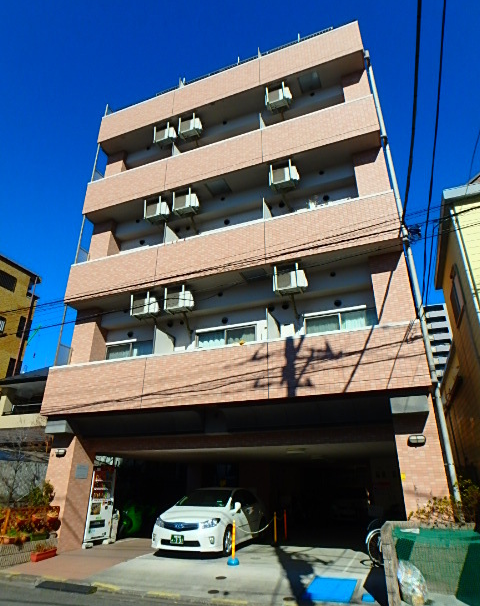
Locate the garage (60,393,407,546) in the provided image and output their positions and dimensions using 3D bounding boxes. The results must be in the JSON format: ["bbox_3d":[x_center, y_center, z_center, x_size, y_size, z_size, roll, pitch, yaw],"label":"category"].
[{"bbox_3d":[0.740,5.554,11.906,8.217,2.954,7.854,-9,-26,19],"label":"garage"}]

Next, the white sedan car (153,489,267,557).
[{"bbox_3d":[-0.645,5.980,10.900,1.790,1.490,4.580,-8,-26,18],"label":"white sedan car"}]

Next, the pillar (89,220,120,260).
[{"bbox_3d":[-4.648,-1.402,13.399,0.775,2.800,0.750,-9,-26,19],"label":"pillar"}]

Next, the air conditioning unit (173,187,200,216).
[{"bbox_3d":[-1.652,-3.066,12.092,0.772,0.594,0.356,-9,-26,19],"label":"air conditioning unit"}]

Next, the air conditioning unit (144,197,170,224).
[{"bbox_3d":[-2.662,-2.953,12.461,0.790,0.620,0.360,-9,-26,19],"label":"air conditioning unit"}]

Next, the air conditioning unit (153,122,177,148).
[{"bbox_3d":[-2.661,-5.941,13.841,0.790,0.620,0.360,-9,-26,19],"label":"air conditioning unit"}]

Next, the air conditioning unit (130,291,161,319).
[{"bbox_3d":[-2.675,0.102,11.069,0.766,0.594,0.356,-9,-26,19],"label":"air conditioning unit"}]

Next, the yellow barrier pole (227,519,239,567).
[{"bbox_3d":[-0.131,4.949,8.034,0.264,0.808,0.264,0,-25,0],"label":"yellow barrier pole"}]

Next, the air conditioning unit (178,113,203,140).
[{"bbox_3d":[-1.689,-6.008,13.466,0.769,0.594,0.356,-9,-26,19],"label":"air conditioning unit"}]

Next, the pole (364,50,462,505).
[{"bbox_3d":[3.760,-1.540,8.860,0.145,12.936,0.148,-9,-26,19],"label":"pole"}]

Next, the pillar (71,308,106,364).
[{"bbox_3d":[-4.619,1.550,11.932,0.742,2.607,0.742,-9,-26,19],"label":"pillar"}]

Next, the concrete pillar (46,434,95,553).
[{"bbox_3d":[-4.613,4.942,10.402,0.742,2.788,0.808,-9,-26,19],"label":"concrete pillar"}]

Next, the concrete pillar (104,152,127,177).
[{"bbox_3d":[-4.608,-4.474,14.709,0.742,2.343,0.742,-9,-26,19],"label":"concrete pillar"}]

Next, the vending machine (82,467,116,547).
[{"bbox_3d":[-4.230,5.751,11.124,0.730,1.900,1.060,-9,-26,19],"label":"vending machine"}]

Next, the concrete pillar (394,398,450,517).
[{"bbox_3d":[3.617,3.472,7.627,0.794,3.150,0.830,-9,-26,19],"label":"concrete pillar"}]

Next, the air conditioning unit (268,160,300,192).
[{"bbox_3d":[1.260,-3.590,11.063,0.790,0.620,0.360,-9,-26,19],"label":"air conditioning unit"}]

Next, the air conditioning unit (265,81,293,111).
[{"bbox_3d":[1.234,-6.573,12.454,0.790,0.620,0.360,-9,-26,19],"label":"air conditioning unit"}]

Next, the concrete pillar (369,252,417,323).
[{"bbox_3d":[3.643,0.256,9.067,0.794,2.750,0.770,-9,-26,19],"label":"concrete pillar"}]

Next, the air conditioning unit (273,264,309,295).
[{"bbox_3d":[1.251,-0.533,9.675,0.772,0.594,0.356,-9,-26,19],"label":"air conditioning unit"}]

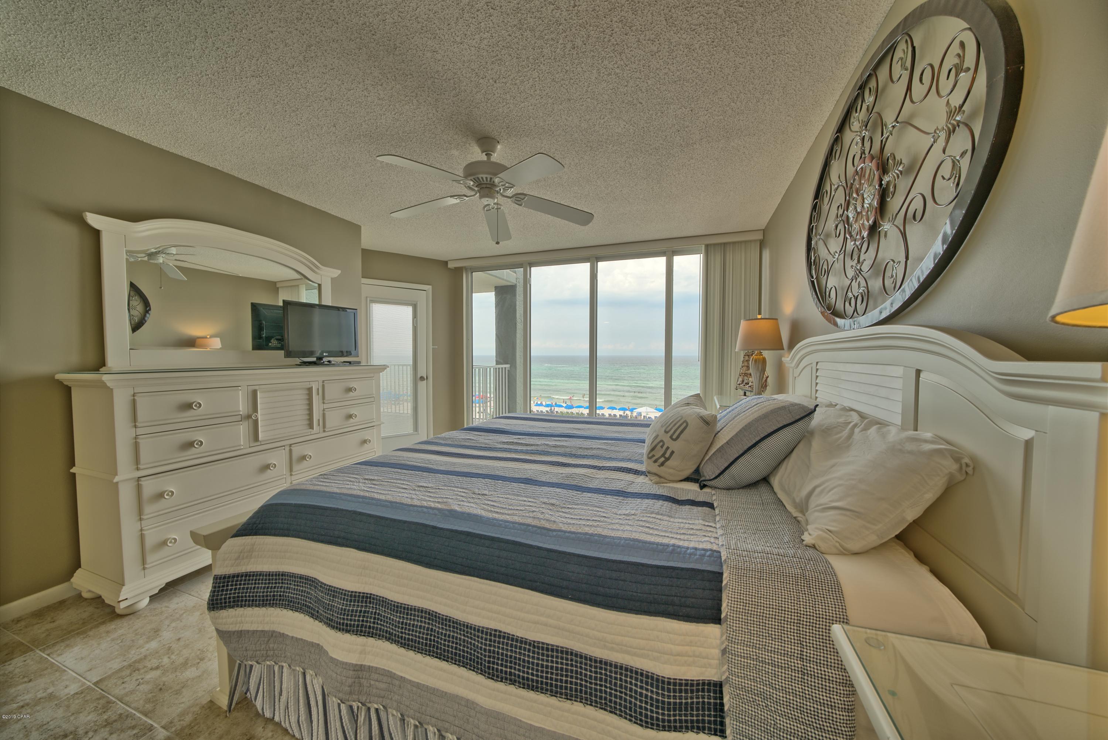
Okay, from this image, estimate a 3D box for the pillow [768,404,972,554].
[{"bbox_3d":[0.819,0.266,1.107,0.420,0.190,0.630,-45,-13,16],"label":"pillow"}]

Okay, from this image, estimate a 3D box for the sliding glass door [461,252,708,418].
[{"bbox_3d":[0.277,-0.123,4.434,3.020,2.380,0.120,1,2,20],"label":"sliding glass door"}]

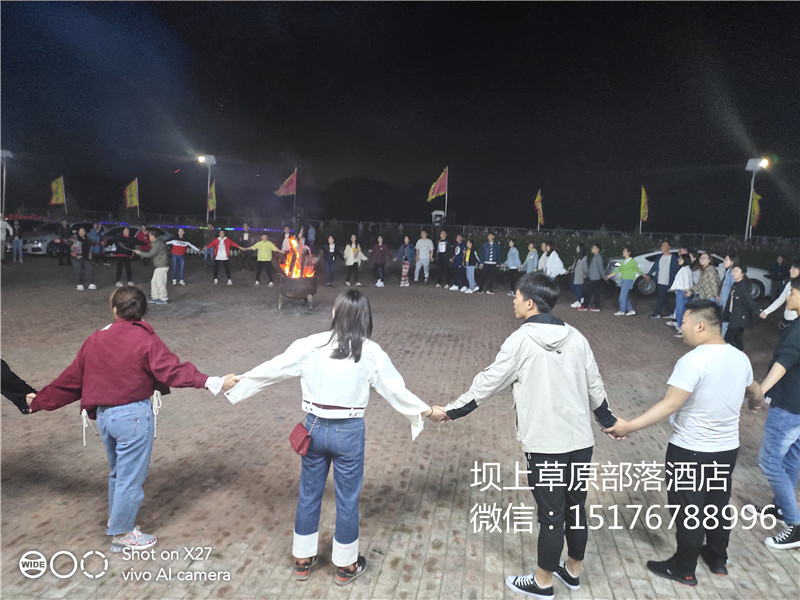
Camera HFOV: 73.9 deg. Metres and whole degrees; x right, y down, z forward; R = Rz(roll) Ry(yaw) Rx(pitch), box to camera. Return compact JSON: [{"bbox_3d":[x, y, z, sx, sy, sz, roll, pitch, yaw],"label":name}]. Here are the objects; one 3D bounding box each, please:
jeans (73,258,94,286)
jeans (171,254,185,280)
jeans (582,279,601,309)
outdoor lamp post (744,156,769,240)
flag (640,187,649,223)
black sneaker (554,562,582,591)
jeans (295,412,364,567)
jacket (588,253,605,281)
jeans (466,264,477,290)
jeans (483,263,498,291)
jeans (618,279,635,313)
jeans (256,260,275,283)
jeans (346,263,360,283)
[{"bbox_3d":[-8.575,-0.786,14.400,0.520,0.820,0.320,-2,9,-23],"label":"jeans"},{"bbox_3d":[-6.724,-1.027,16.099,0.420,0.870,0.280,-2,9,-25],"label":"jeans"},{"bbox_3d":[4.737,-0.217,13.147,0.400,0.840,0.340,0,8,-9],"label":"jeans"},{"bbox_3d":[16.644,-3.915,25.282,1.000,5.750,1.200,4,8,13],"label":"outdoor lamp post"},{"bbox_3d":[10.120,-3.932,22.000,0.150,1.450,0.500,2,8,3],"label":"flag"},{"bbox_3d":[0.936,1.570,3.144,0.100,0.115,0.280,-3,10,-30],"label":"black sneaker"},{"bbox_3d":[-0.412,1.076,3.108,0.400,0.920,0.290,3,8,12],"label":"jeans"},{"bbox_3d":[4.917,-0.838,13.300,0.360,0.680,0.440,-3,9,-25],"label":"jacket"},{"bbox_3d":[2.186,-0.766,16.249,0.340,0.870,0.360,-5,11,-38],"label":"jeans"},{"bbox_3d":[2.741,-0.682,16.100,0.460,0.900,0.300,3,8,14],"label":"jeans"},{"bbox_3d":[5.463,-0.186,12.768,0.360,0.880,0.350,-1,9,-18],"label":"jeans"},{"bbox_3d":[-4.076,-0.864,16.107,0.530,0.820,0.280,0,8,-12],"label":"jeans"},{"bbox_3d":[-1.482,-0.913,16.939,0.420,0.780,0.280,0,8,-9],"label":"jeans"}]

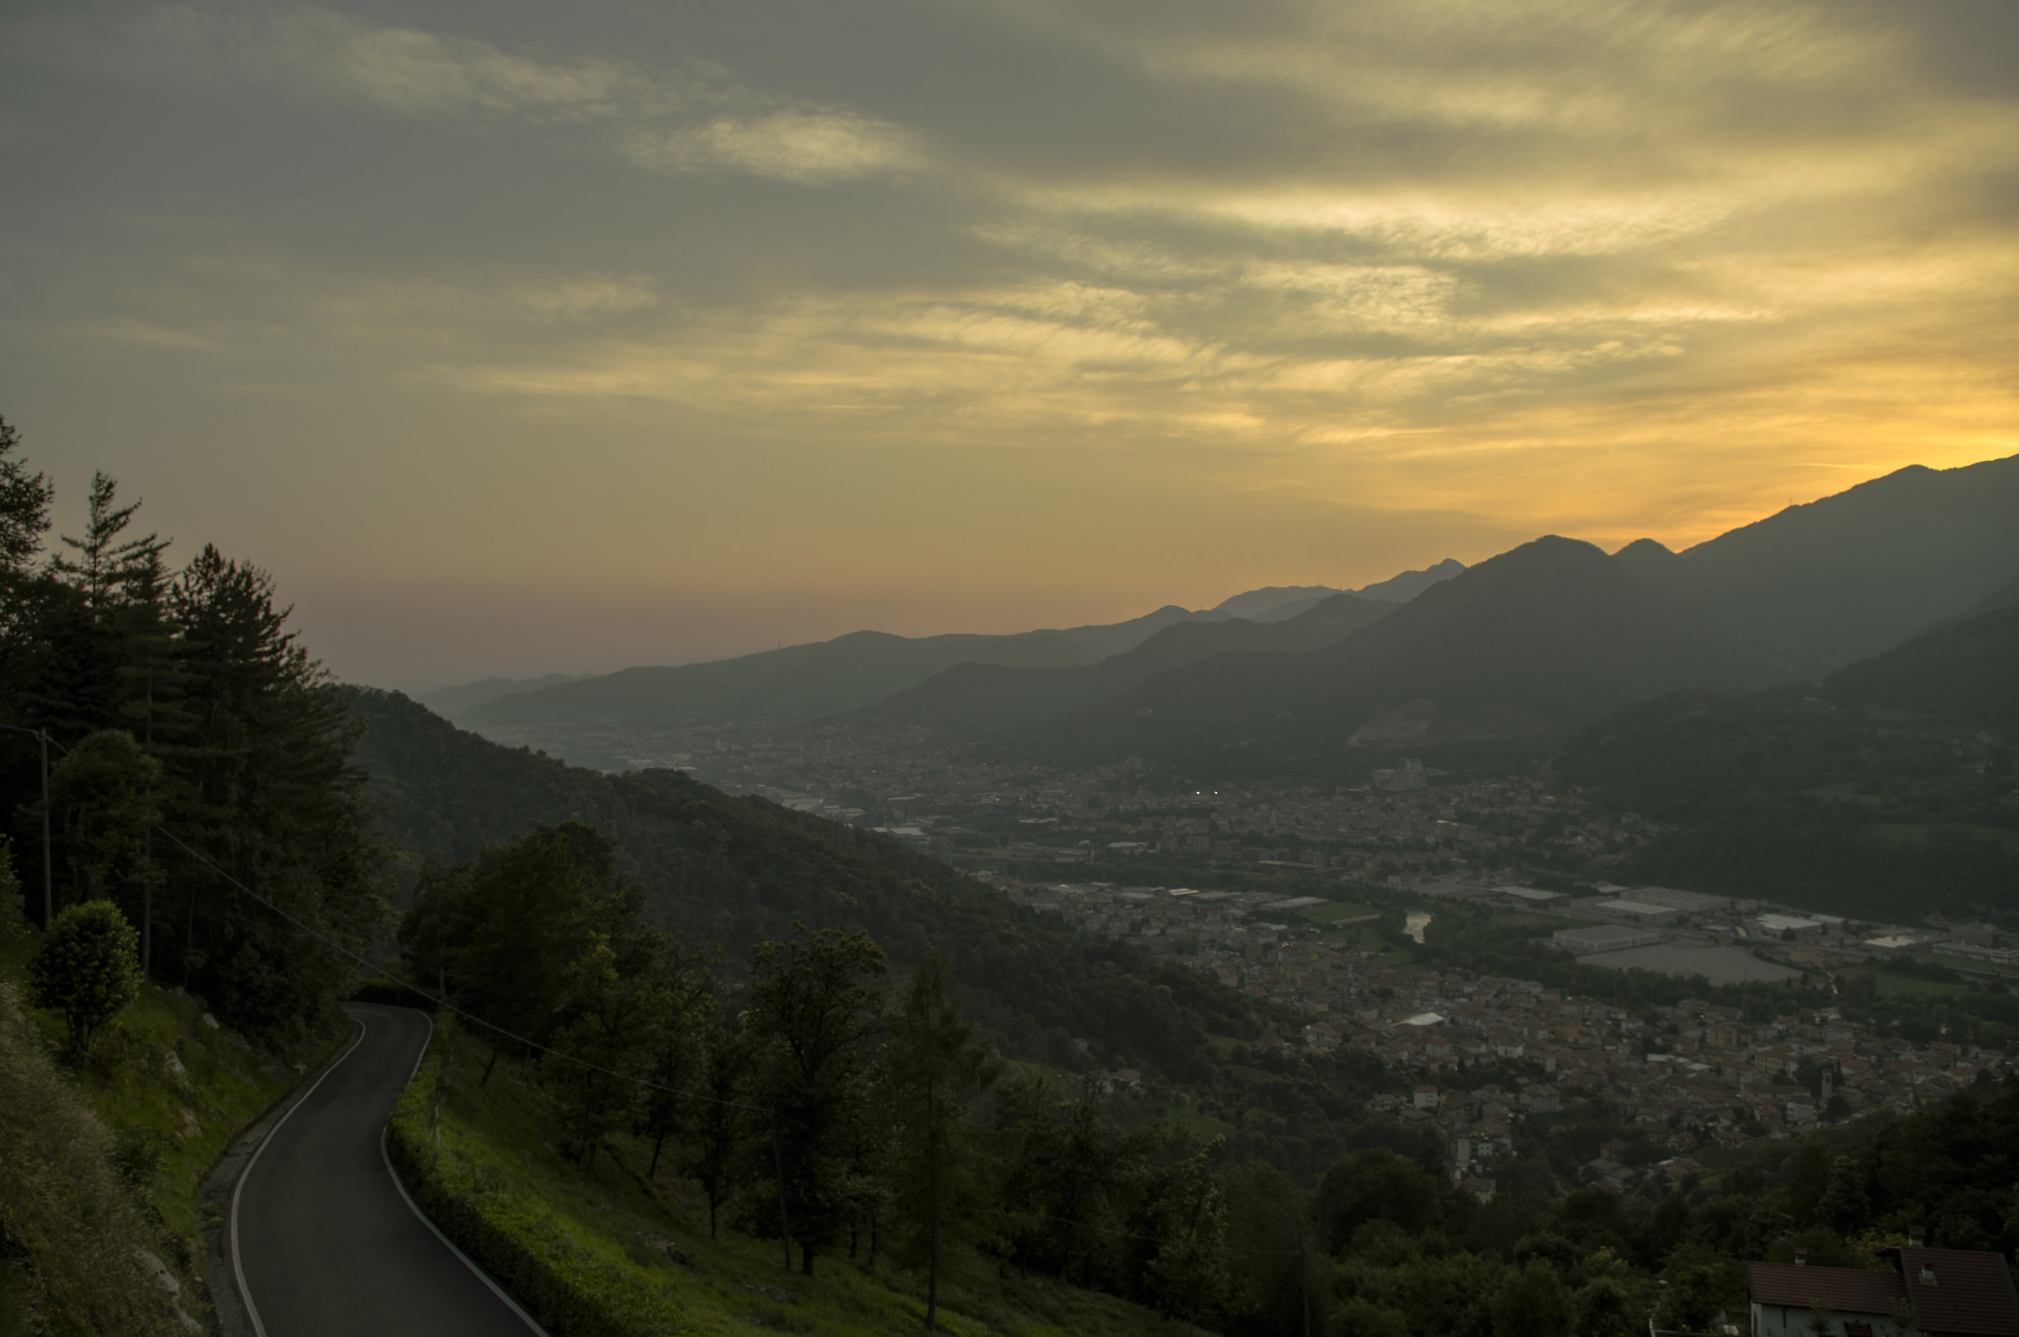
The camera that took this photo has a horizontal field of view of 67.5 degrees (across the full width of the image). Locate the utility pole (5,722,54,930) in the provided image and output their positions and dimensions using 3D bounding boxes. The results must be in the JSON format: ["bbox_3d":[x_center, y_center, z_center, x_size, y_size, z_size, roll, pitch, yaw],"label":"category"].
[{"bbox_3d":[-33.768,5.702,53.000,0.230,7.200,0.230,-2,0,0],"label":"utility pole"}]

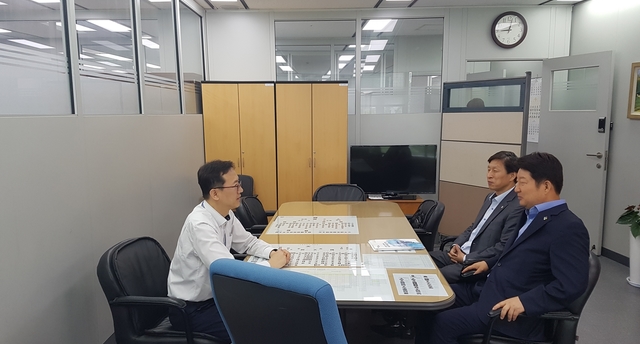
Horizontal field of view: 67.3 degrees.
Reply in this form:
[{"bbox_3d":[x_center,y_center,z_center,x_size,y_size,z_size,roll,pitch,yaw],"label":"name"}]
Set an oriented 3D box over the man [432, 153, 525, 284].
[{"bbox_3d":[1.030,0.497,3.076,0.720,1.270,0.560,-2,8,-10],"label":"man"}]

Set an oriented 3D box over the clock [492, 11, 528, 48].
[{"bbox_3d":[2.155,-1.612,5.457,0.410,0.410,0.050,0,8,2],"label":"clock"}]

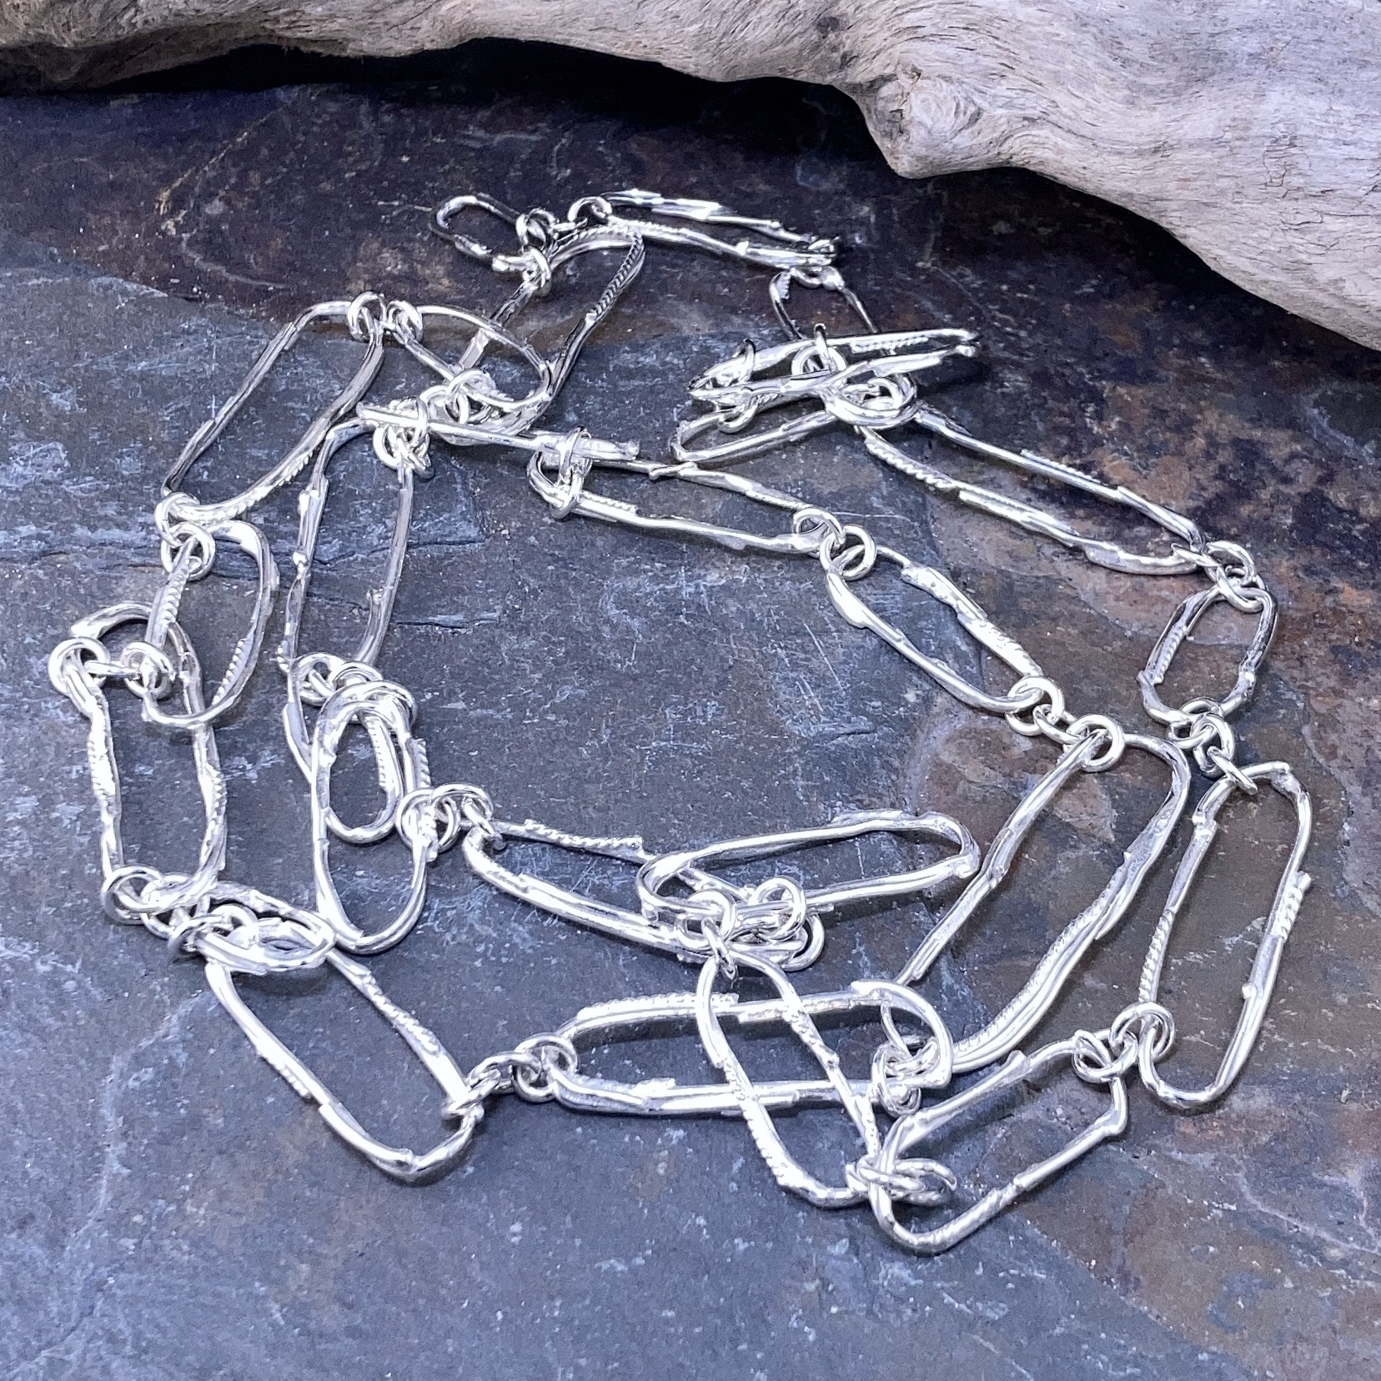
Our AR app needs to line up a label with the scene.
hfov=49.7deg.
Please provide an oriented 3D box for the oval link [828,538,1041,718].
[{"bbox_3d":[0.033,-0.009,0.204,0.013,0.004,0.036,-36,62,-23],"label":"oval link"}]

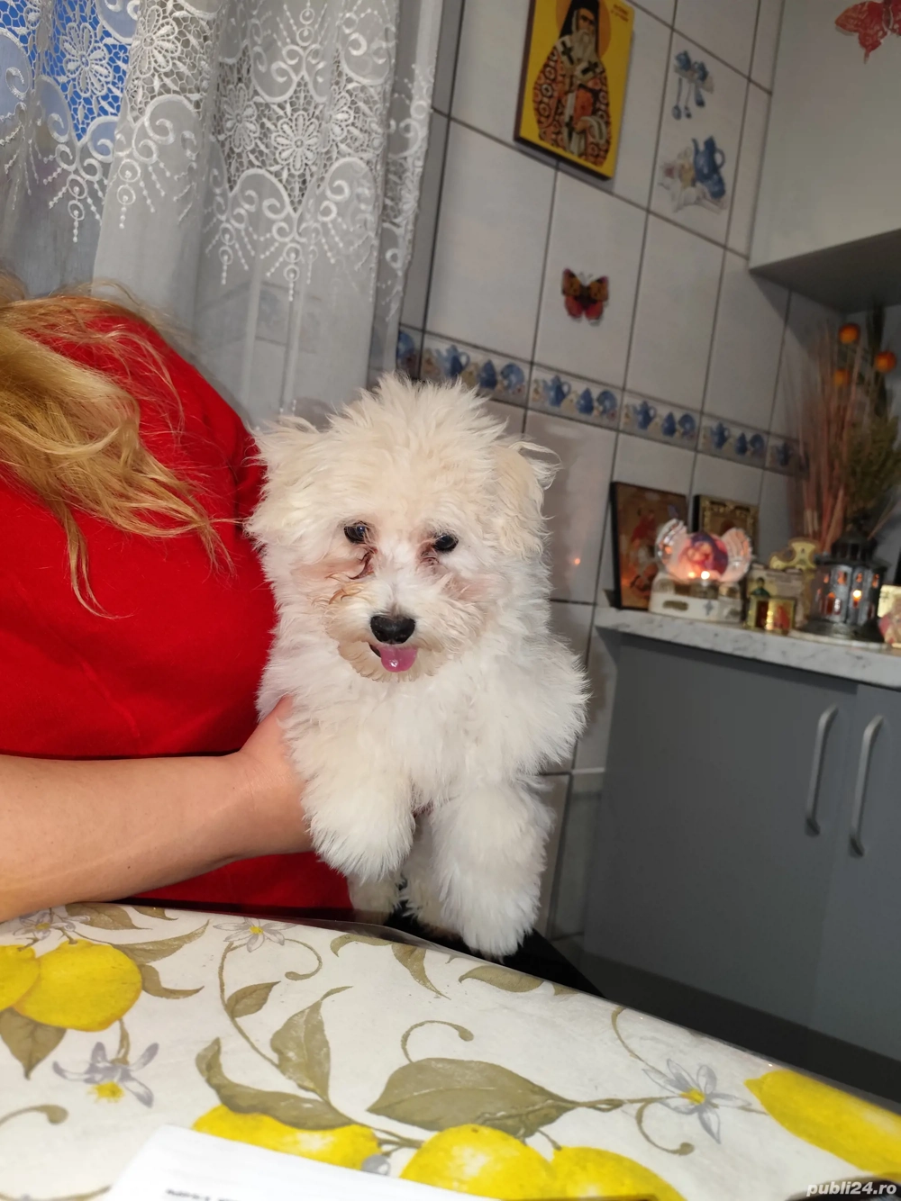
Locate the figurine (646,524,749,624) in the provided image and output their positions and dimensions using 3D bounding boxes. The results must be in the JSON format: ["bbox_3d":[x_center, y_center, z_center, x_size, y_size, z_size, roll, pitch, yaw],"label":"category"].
[{"bbox_3d":[0.418,-0.050,1.338,0.155,0.160,0.070,9,4,23],"label":"figurine"}]

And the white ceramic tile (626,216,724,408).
[{"bbox_3d":[0.402,-0.501,1.414,0.199,0.299,0.010,5,4,-33],"label":"white ceramic tile"}]

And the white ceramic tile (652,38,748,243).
[{"bbox_3d":[0.439,-0.799,1.396,0.199,0.299,0.010,5,4,-33],"label":"white ceramic tile"}]

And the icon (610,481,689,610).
[{"bbox_3d":[0.353,-0.089,1.401,0.175,0.217,0.016,5,-10,-33],"label":"icon"}]

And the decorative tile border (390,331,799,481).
[{"bbox_3d":[0.324,-0.323,1.389,1.000,0.068,0.010,5,4,-33],"label":"decorative tile border"}]

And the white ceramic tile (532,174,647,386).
[{"bbox_3d":[0.234,-0.516,1.306,0.199,0.299,0.010,5,4,-33],"label":"white ceramic tile"}]

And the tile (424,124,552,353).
[{"bbox_3d":[0.066,-0.530,1.198,0.199,0.299,0.010,5,4,-33],"label":"tile"}]

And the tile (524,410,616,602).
[{"bbox_3d":[0.188,-0.149,1.328,0.199,0.299,0.010,5,4,-33],"label":"tile"}]

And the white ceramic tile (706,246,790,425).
[{"bbox_3d":[0.570,-0.486,1.521,0.199,0.299,0.010,5,4,-33],"label":"white ceramic tile"}]

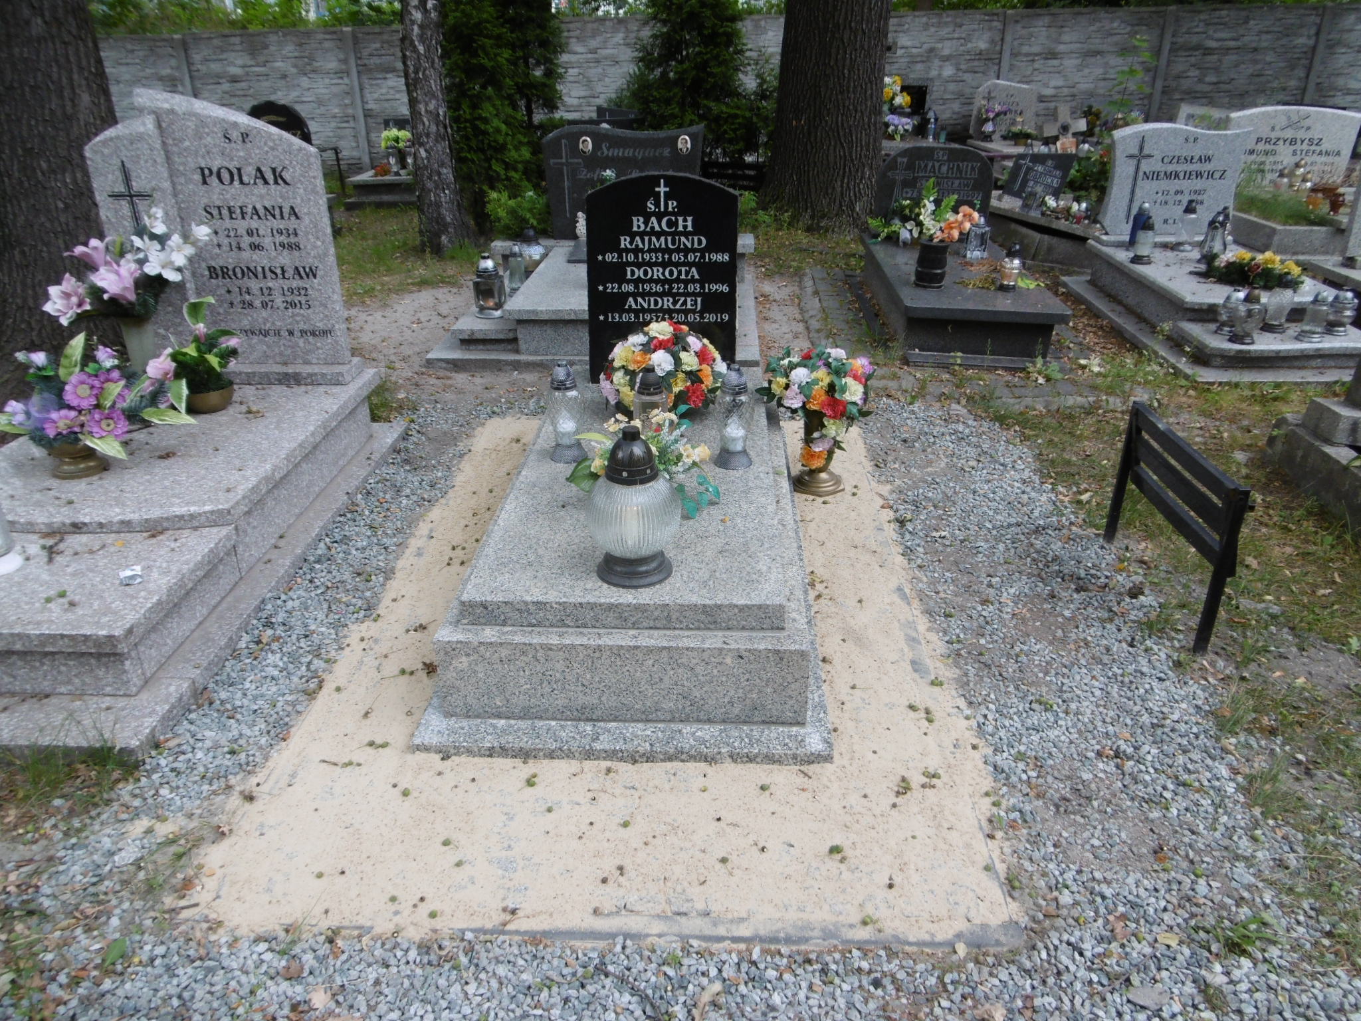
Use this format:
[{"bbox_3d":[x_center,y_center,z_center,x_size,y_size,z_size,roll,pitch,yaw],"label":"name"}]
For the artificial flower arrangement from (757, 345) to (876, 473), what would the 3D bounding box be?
[{"bbox_3d":[0.501,-0.376,3.454,0.420,0.450,0.370,0,27,3],"label":"artificial flower arrangement"}]

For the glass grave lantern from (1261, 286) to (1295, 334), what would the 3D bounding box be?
[{"bbox_3d":[3.099,-1.064,4.876,0.130,0.275,0.130,1,26,3],"label":"glass grave lantern"}]

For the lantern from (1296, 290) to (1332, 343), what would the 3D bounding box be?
[{"bbox_3d":[3.127,-0.959,4.655,0.130,0.225,0.130,0,27,3],"label":"lantern"}]

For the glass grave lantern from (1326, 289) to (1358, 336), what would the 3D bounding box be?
[{"bbox_3d":[3.408,-1.026,4.840,0.135,0.240,0.135,1,26,3],"label":"glass grave lantern"}]

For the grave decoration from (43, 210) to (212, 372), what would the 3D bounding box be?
[{"bbox_3d":[-2.027,-0.713,3.462,0.570,0.680,0.420,0,27,3],"label":"grave decoration"}]

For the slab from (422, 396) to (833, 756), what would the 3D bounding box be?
[{"bbox_3d":[-0.094,-0.014,3.103,1.000,0.329,2.060,1,26,3],"label":"slab"}]

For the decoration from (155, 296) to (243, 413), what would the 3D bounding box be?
[{"bbox_3d":[-1.786,-0.579,3.502,0.310,0.400,0.290,0,27,3],"label":"decoration"}]

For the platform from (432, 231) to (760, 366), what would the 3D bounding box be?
[{"bbox_3d":[-0.414,-1.345,5.801,1.760,0.330,2.060,1,26,3],"label":"platform"}]

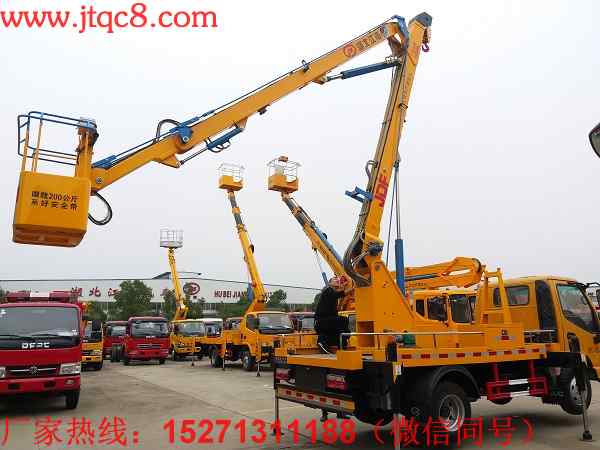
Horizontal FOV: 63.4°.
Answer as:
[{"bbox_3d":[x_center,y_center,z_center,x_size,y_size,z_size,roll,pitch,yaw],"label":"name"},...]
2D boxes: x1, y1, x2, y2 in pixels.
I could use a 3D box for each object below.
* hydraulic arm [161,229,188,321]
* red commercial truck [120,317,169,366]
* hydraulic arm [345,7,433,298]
[{"bbox_3d":[-7.380,2.946,28.311,1.300,5.100,1.300,5,-13,-23],"label":"hydraulic arm"},{"bbox_3d":[-7.776,5.524,23.523,1.900,2.200,5.600,5,-13,-23],"label":"red commercial truck"},{"bbox_3d":[1.542,-1.445,8.084,1.000,4.800,0.600,20,-21,-29],"label":"hydraulic arm"}]

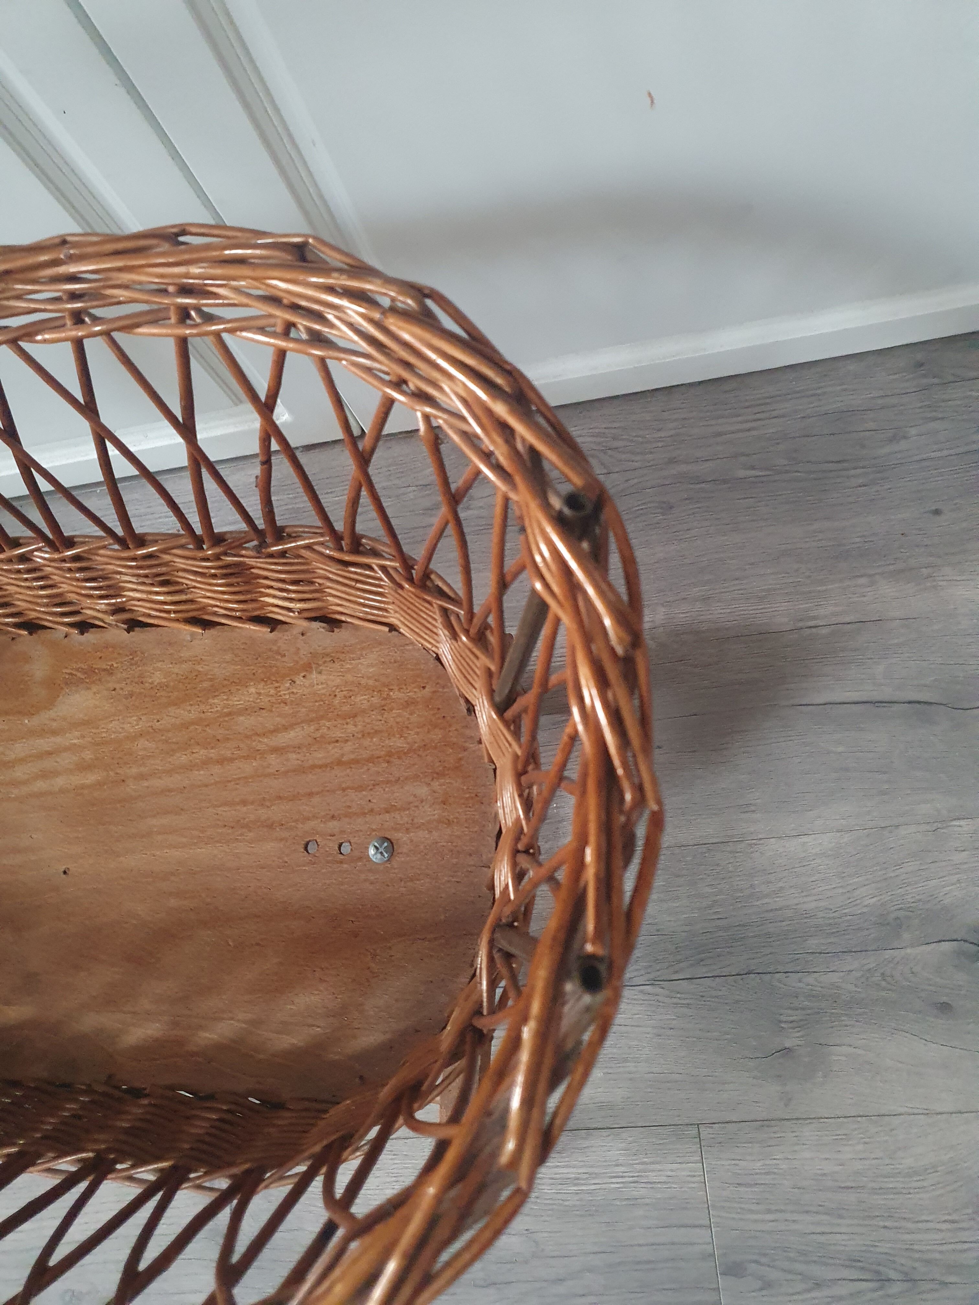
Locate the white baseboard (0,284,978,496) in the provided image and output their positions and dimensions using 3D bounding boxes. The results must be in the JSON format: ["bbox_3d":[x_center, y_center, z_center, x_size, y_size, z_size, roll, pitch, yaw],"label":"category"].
[{"bbox_3d":[-0.039,-0.229,0.881,0.920,0.050,0.019,-7,71,10],"label":"white baseboard"}]

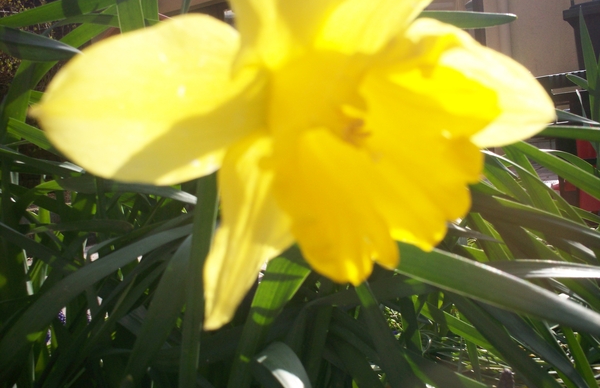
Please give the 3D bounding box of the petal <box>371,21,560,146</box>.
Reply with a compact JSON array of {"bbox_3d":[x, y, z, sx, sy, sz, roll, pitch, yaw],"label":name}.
[{"bbox_3d":[0.036,-0.024,0.137,0.042,0.028,0.014,4,14,-18],"label":"petal"}]

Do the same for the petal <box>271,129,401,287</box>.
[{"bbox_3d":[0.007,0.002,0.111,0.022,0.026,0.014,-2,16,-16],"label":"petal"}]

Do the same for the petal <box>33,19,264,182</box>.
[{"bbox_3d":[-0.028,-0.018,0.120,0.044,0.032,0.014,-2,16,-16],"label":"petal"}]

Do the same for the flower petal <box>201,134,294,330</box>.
[{"bbox_3d":[-0.011,0.008,0.132,0.018,0.041,0.014,10,12,-19],"label":"flower petal"}]

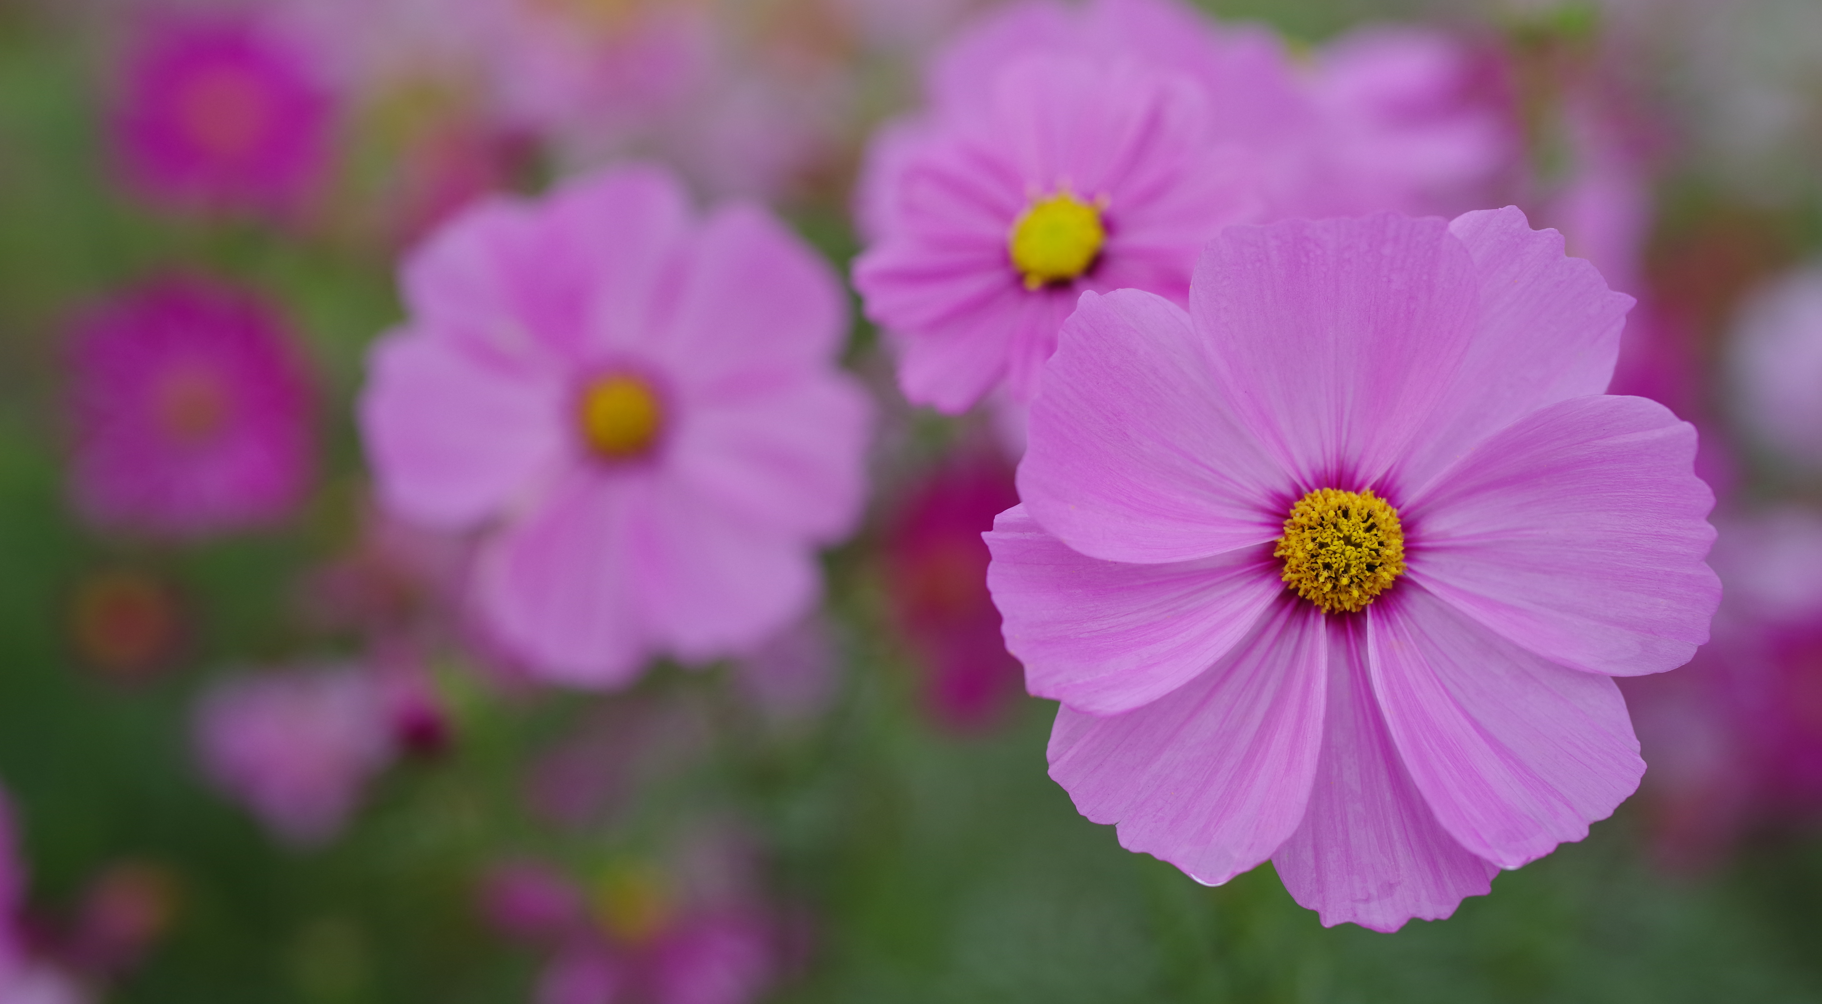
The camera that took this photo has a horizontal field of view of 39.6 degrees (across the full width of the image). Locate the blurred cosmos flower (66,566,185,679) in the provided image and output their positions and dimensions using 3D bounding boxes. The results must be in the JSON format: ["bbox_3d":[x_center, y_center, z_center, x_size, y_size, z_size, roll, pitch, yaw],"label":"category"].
[{"bbox_3d":[-0.245,0.038,0.790,0.034,0.034,0.023,-2,-6,-8],"label":"blurred cosmos flower"}]

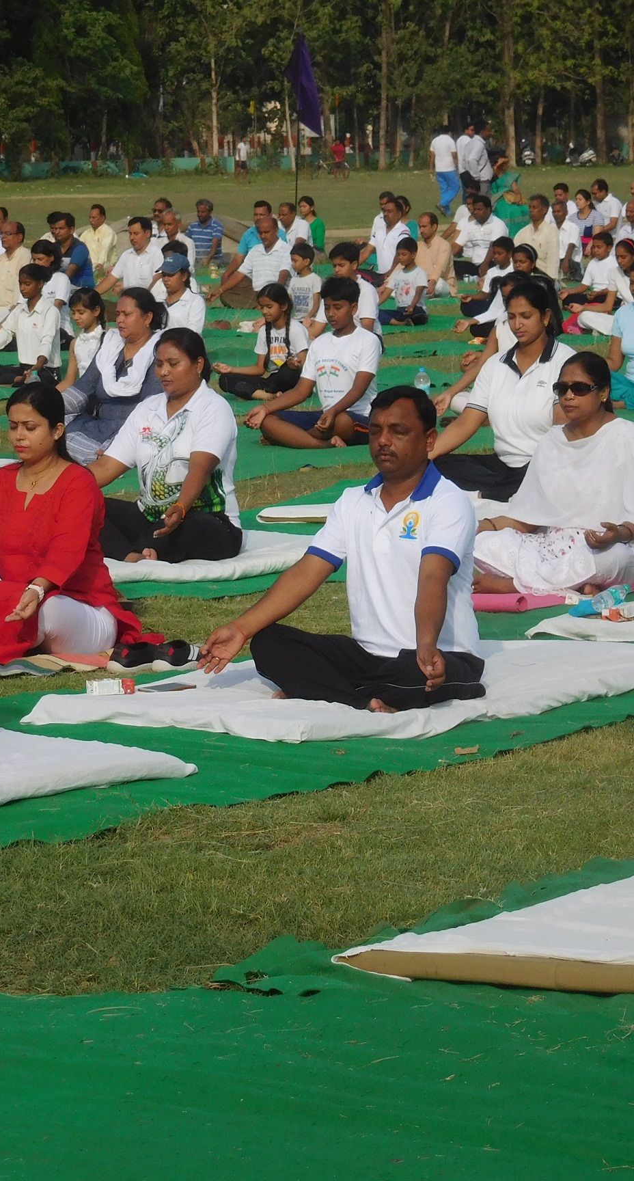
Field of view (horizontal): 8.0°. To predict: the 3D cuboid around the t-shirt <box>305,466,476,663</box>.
[{"bbox_3d":[0.215,-0.081,12.700,0.440,0.530,0.260,3,7,32],"label":"t-shirt"}]

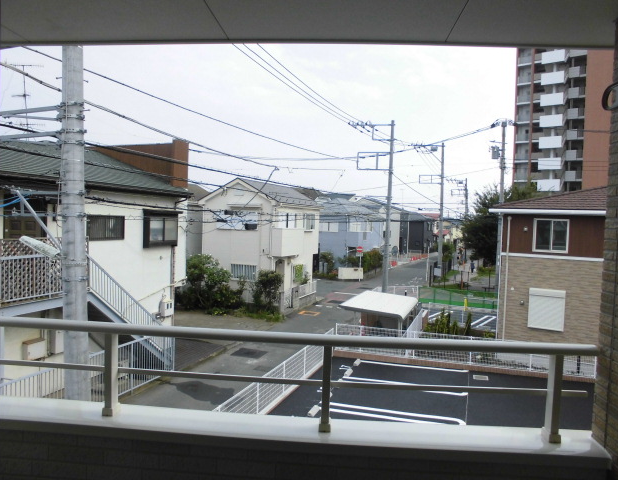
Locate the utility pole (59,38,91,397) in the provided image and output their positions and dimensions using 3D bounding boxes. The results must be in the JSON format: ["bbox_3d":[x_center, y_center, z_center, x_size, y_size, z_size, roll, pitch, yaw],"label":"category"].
[{"bbox_3d":[-3.176,-1.048,6.514,0.350,12.000,0.350,2,3,19],"label":"utility pole"}]

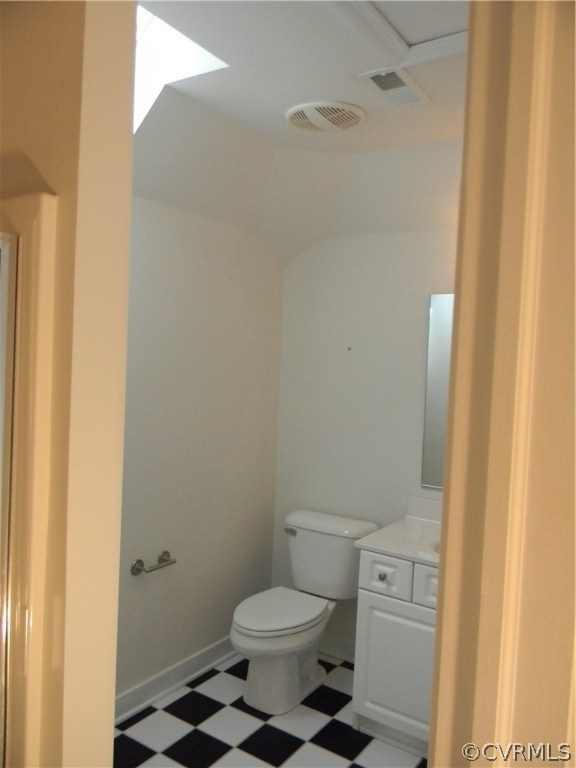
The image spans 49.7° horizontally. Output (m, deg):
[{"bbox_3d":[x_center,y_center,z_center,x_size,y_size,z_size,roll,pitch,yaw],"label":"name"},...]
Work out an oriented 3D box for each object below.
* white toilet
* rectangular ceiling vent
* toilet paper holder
[{"bbox_3d":[0.032,1.030,2.837,0.445,0.736,0.750,4,3,34],"label":"white toilet"},{"bbox_3d":[0.364,-0.986,2.095,0.152,0.025,0.290,4,3,34],"label":"rectangular ceiling vent"},{"bbox_3d":[-0.554,0.765,2.626,0.070,0.063,0.222,4,3,34],"label":"toilet paper holder"}]

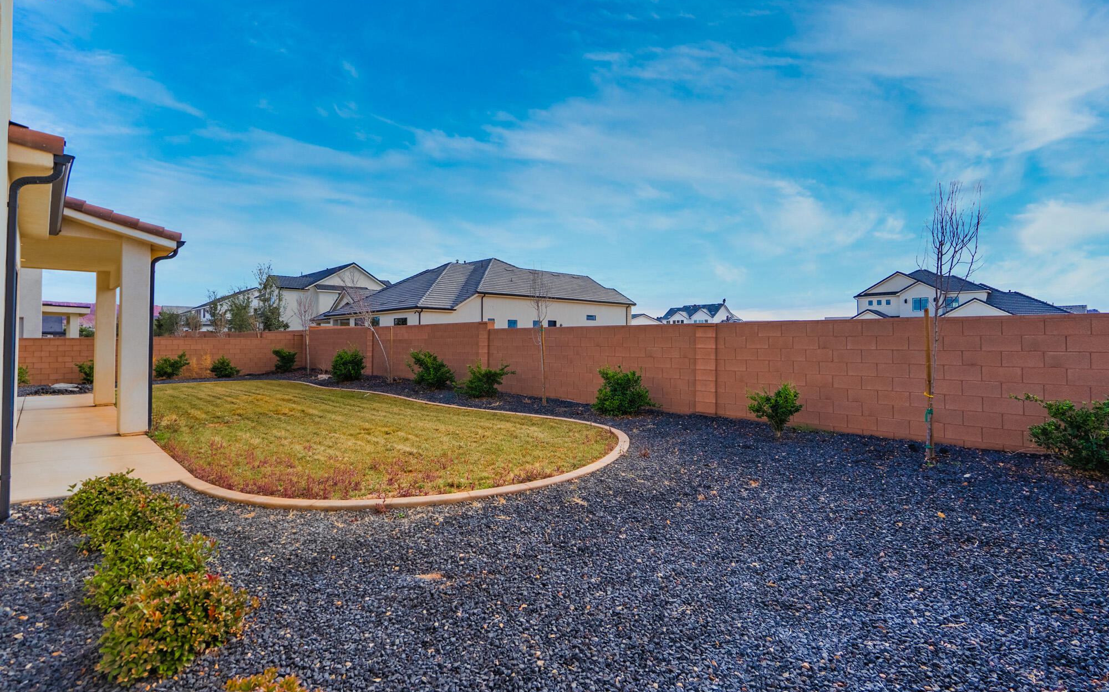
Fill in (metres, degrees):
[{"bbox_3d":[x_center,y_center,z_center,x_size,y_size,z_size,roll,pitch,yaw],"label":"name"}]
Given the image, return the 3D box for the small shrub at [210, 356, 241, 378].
[{"bbox_3d":[-13.900,0.900,22.100,1.080,0.950,1.050,0,0,-32],"label":"small shrub"}]

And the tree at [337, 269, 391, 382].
[{"bbox_3d":[-6.156,-0.673,16.950,1.600,3.647,1.350,0,1,-20],"label":"tree"}]

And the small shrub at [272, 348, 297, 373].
[{"bbox_3d":[-11.783,0.642,22.873,1.009,1.133,0.959,0,1,-27],"label":"small shrub"}]

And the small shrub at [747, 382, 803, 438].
[{"bbox_3d":[3.310,0.955,7.850,0.780,0.820,0.750,0,0,23],"label":"small shrub"}]

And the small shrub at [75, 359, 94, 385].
[{"bbox_3d":[-16.750,0.910,18.950,0.950,0.950,0.920,0,1,-41],"label":"small shrub"}]

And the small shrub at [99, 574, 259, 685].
[{"bbox_3d":[-1.701,1.274,2.396,0.589,0.365,0.589,-1,1,-36],"label":"small shrub"}]

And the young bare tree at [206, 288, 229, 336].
[{"bbox_3d":[-20.900,-1.150,32.500,1.200,4.800,1.200,0,0,-33],"label":"young bare tree"}]

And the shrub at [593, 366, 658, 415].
[{"bbox_3d":[1.366,0.848,10.106,1.242,0.956,1.056,0,1,8],"label":"shrub"}]

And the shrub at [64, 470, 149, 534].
[{"bbox_3d":[-3.500,1.210,4.120,0.530,0.440,0.530,0,1,-40],"label":"shrub"}]

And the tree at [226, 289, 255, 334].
[{"bbox_3d":[-20.400,-1.300,34.000,1.650,4.850,1.650,0,0,-31],"label":"tree"}]

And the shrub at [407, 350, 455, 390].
[{"bbox_3d":[-3.464,0.677,14.672,1.299,1.111,1.104,0,1,-13],"label":"shrub"}]

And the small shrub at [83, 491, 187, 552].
[{"bbox_3d":[-2.950,1.235,3.690,0.590,0.420,0.590,0,1,-39],"label":"small shrub"}]

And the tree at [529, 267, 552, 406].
[{"bbox_3d":[-0.310,-0.220,11.650,0.540,3.080,0.540,0,0,-2],"label":"tree"}]

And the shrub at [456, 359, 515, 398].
[{"bbox_3d":[-1.696,0.815,13.010,1.387,0.937,1.110,0,1,-7],"label":"shrub"}]

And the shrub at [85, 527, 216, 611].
[{"bbox_3d":[-2.251,1.253,2.942,0.580,0.396,0.580,-1,1,-38],"label":"shrub"}]

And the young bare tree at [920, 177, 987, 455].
[{"bbox_3d":[4.905,-0.322,6.480,0.720,3.443,0.720,0,1,37],"label":"young bare tree"}]

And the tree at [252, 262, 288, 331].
[{"bbox_3d":[-17.000,-1.950,31.300,1.880,6.200,1.880,0,0,-28],"label":"tree"}]

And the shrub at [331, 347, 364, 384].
[{"bbox_3d":[-7.070,0.650,17.950,1.100,1.240,1.100,0,0,-22],"label":"shrub"}]

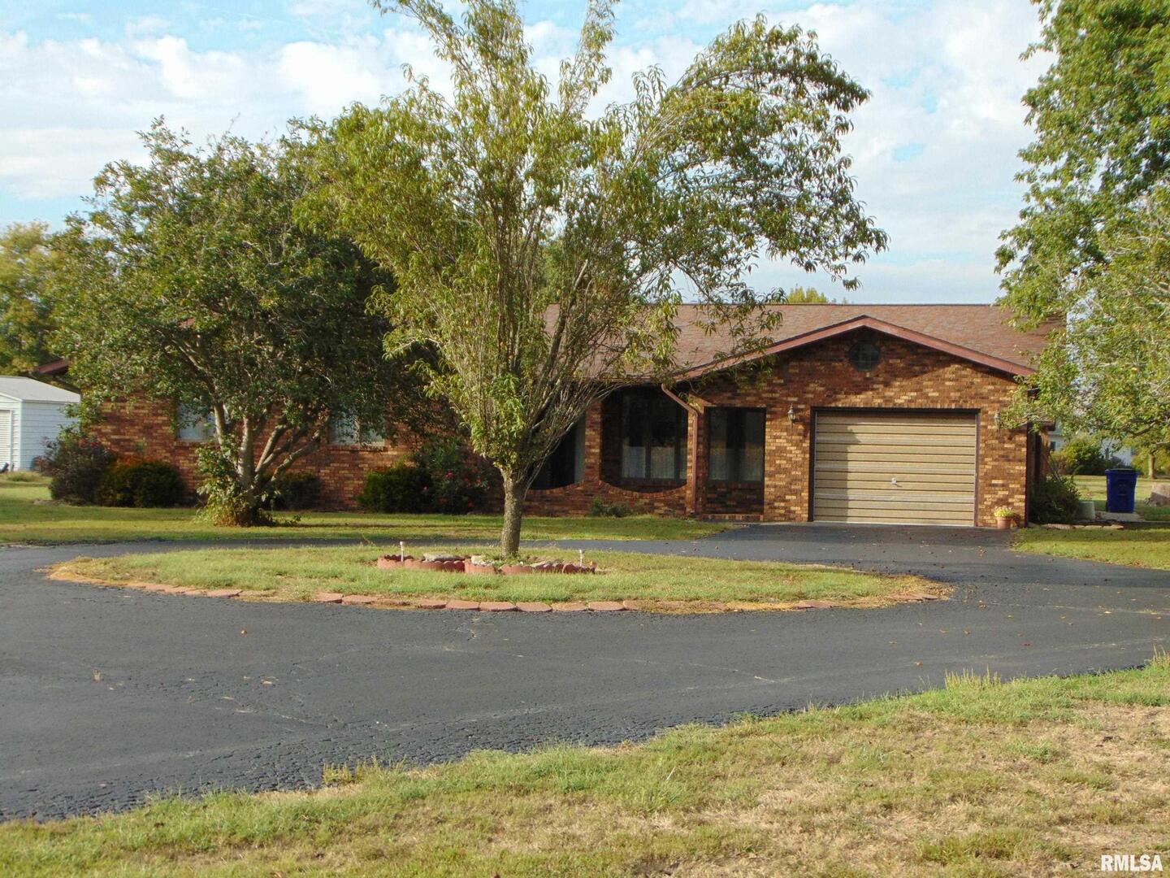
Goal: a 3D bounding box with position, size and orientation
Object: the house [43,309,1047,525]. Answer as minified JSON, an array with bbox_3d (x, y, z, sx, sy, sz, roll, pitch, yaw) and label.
[{"bbox_3d":[0.298,-0.804,46.593,20.750,4.740,14.150,1,0,12],"label":"house"}]

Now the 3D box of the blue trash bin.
[{"bbox_3d":[12.753,1.227,48.200,0.680,1.080,0.760,1,0,-2],"label":"blue trash bin"}]

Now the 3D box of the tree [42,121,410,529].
[{"bbox_3d":[-5.823,-1.931,33.600,6.100,6.650,5.900,1,0,12],"label":"tree"}]

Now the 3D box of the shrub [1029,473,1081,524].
[{"bbox_3d":[9.578,1.201,41.300,1.100,1.020,1.100,1,0,12],"label":"shrub"}]

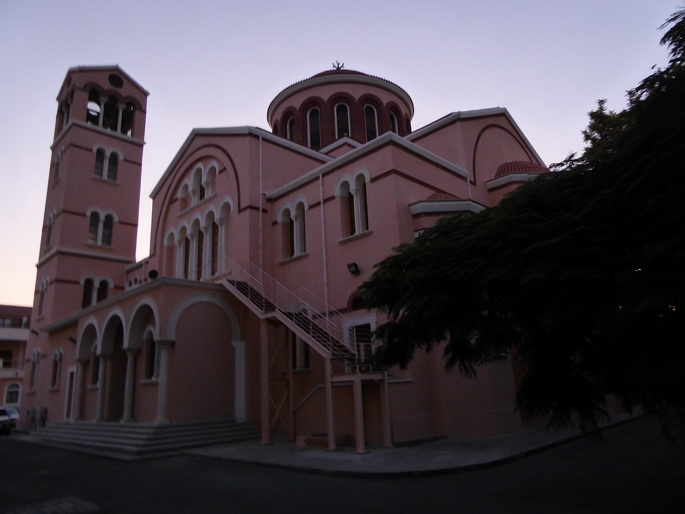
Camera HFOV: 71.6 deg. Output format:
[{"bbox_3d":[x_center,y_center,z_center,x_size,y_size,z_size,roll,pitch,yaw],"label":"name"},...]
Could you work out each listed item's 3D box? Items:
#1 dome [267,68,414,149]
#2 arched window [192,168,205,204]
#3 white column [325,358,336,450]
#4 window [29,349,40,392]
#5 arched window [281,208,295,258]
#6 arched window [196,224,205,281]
[{"bbox_3d":[-0.071,-10.488,37.890,11.439,9.840,11.439,11,-20,-42],"label":"dome"},{"bbox_3d":[-8.196,-3.991,27.361,0.369,2.521,1.292,11,-20,-42],"label":"arched window"},{"bbox_3d":[-0.336,4.573,14.955,0.172,2.768,0.172,11,-20,-42],"label":"white column"},{"bbox_3d":[-20.514,7.603,31.933,0.344,2.890,1.968,11,-20,-42],"label":"window"},{"bbox_3d":[-2.267,-1.022,20.583,0.292,2.242,0.799,12,-21,-43],"label":"arched window"},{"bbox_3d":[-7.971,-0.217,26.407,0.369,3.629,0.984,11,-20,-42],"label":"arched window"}]

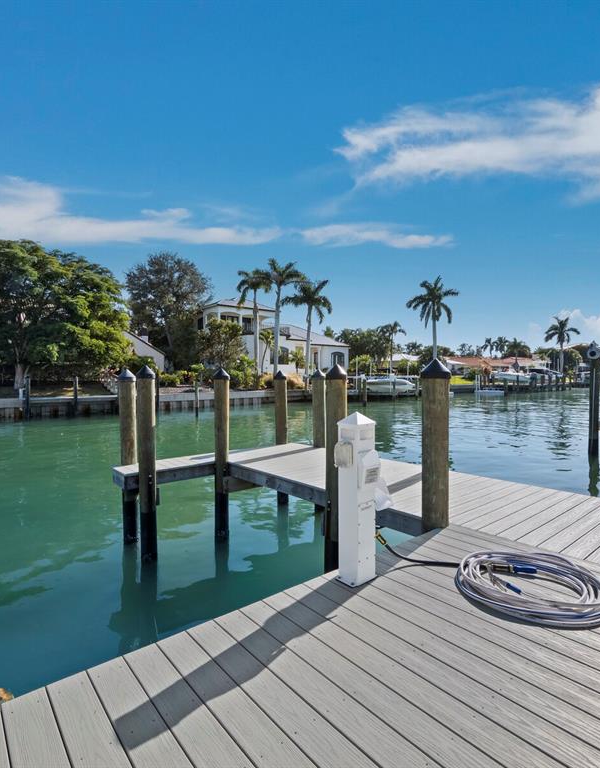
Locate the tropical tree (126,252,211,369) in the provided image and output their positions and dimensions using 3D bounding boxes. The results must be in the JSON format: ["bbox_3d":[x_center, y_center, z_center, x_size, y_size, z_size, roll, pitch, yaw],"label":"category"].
[{"bbox_3d":[-14.307,-7.562,45.000,9.400,13.400,9.200,0,0,-18],"label":"tropical tree"}]

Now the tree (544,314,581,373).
[{"bbox_3d":[55.200,-7.850,87.000,6.200,13.400,6.200,-1,1,-40],"label":"tree"}]

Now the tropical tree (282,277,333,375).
[{"bbox_3d":[0.843,-6.015,46.500,5.400,11.700,5.400,0,0,1],"label":"tropical tree"}]

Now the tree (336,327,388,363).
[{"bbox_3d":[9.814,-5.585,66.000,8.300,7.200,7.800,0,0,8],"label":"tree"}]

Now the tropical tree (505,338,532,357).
[{"bbox_3d":[55.200,-6.000,105.000,5.800,10.500,5.800,-1,1,-40],"label":"tropical tree"}]

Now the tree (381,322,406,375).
[{"bbox_3d":[13.791,-5.247,62.000,4.100,8.500,4.100,0,0,13],"label":"tree"}]

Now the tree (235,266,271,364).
[{"bbox_3d":[-4.650,-6.100,42.500,4.000,11.400,4.000,0,1,0],"label":"tree"}]

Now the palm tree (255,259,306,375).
[{"bbox_3d":[-2.080,-6.500,42.000,5.200,12.500,5.200,0,1,0],"label":"palm tree"}]

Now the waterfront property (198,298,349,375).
[{"bbox_3d":[-4.800,-5.200,55.000,19.000,10.000,12.500,-1,1,-40],"label":"waterfront property"}]

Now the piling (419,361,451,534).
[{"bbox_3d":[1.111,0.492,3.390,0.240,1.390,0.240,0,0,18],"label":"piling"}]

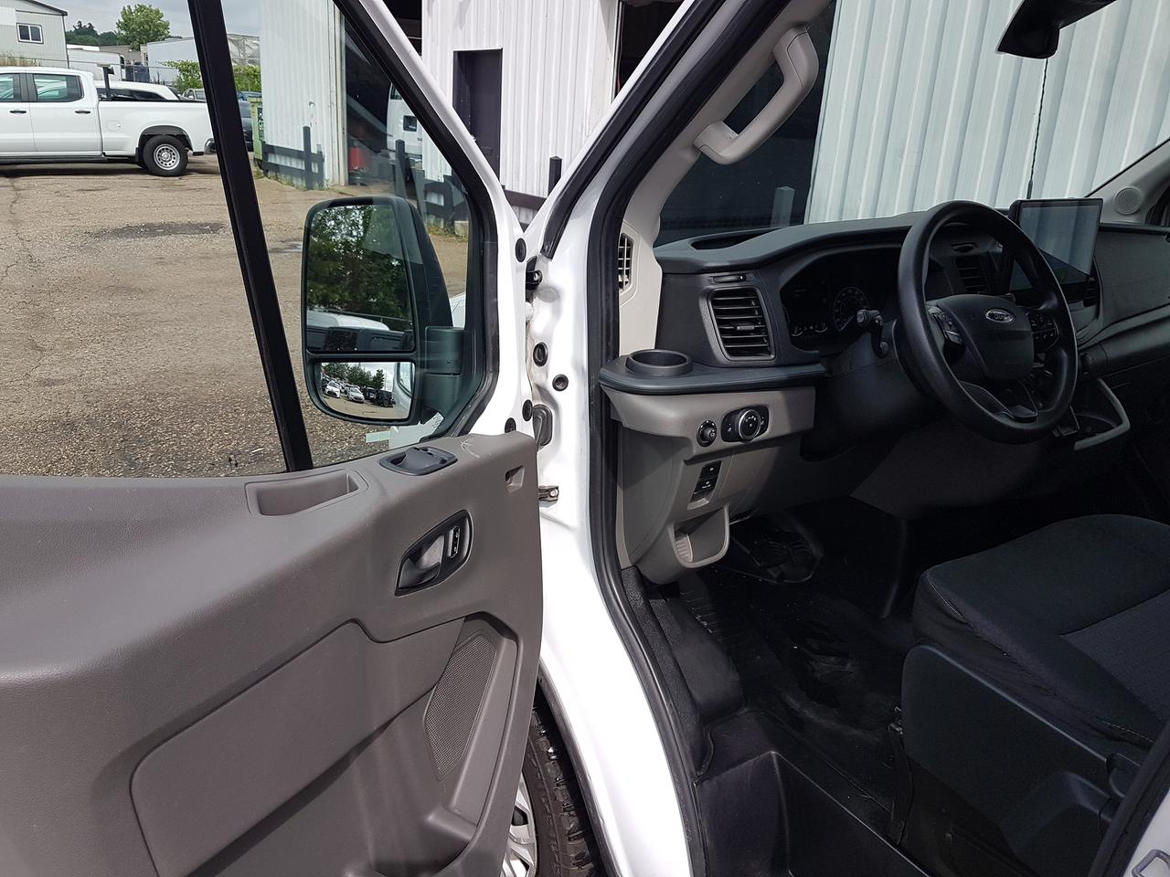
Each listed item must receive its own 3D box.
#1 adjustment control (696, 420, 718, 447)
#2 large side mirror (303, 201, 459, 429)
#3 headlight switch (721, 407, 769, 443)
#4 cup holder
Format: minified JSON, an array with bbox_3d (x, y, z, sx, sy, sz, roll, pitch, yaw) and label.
[{"bbox_3d":[0.179,-0.005,1.260,0.038,0.038,0.020,-9,13,-32],"label":"adjustment control"},{"bbox_3d":[-0.311,-0.201,1.365,0.205,0.340,0.130,7,19,10],"label":"large side mirror"},{"bbox_3d":[0.244,-0.019,1.297,0.092,0.047,0.029,-9,13,-32],"label":"headlight switch"},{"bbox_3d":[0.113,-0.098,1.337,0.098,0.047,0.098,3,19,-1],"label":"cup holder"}]

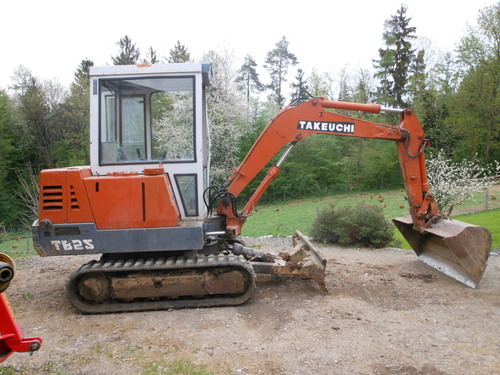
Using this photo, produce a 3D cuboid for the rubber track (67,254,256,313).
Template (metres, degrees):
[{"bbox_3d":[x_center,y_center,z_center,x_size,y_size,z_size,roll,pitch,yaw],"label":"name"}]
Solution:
[{"bbox_3d":[-0.851,0.959,4.087,1.830,0.450,0.310,-2,5,-5],"label":"rubber track"}]

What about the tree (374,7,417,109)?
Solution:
[{"bbox_3d":[13.766,-8.222,38.000,4.320,17.950,4.320,-2,5,-5],"label":"tree"}]

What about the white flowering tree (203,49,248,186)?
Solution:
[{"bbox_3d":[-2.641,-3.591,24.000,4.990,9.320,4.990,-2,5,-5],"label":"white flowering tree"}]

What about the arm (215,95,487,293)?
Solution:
[{"bbox_3d":[1.054,0.007,4.777,2.870,2.100,1.200,-2,5,-5],"label":"arm"}]

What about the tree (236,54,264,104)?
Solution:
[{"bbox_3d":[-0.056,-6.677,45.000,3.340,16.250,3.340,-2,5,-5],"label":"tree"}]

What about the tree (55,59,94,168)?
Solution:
[{"bbox_3d":[-14.410,-4.587,35.000,4.670,13.160,4.670,-2,5,-5],"label":"tree"}]

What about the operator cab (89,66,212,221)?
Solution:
[{"bbox_3d":[-1.010,-0.475,4.626,1.220,1.600,1.000,-2,5,-5],"label":"operator cab"}]

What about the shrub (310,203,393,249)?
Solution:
[{"bbox_3d":[1.711,0.651,6.750,1.350,0.720,1.150,-2,5,-5],"label":"shrub"}]

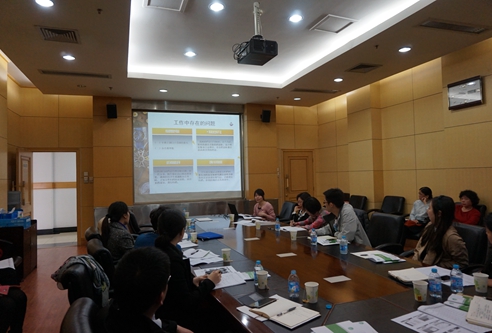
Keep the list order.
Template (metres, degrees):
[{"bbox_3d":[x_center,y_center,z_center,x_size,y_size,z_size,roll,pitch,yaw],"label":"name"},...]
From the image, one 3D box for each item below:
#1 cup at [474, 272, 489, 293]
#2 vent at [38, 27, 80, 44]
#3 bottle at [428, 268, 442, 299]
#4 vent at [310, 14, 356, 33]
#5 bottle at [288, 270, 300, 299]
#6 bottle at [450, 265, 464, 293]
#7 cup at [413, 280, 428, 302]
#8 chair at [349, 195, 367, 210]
[{"bbox_3d":[1.365,0.679,1.934,0.076,0.096,0.076,-2,-1,0],"label":"cup"},{"bbox_3d":[-2.400,-1.695,4.308,0.460,0.030,0.460,-1,-1,-20],"label":"vent"},{"bbox_3d":[1.081,0.663,1.899,0.063,0.151,0.063,-1,-1,-20],"label":"bottle"},{"bbox_3d":[1.264,-2.031,4.777,0.500,0.030,0.500,-1,-1,-20],"label":"vent"},{"bbox_3d":[0.284,0.686,1.965,0.063,0.151,0.063,-1,-1,0],"label":"bottle"},{"bbox_3d":[1.237,0.649,1.950,0.065,0.163,0.065,-1,-1,-20],"label":"bottle"},{"bbox_3d":[0.961,0.688,1.828,0.076,0.096,0.076,-2,-1,0],"label":"cup"},{"bbox_3d":[2.119,1.090,6.718,0.600,0.980,0.580,-1,-1,-20],"label":"chair"}]

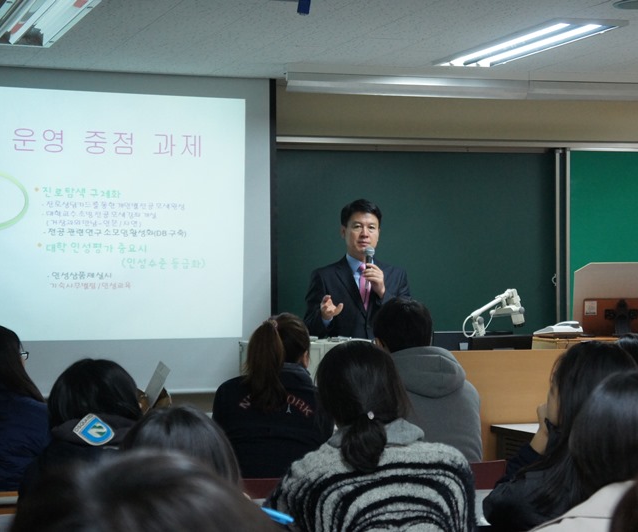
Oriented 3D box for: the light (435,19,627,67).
[{"bbox_3d":[0.887,-0.992,6.714,0.320,0.080,1.310,0,0,-19],"label":"light"}]

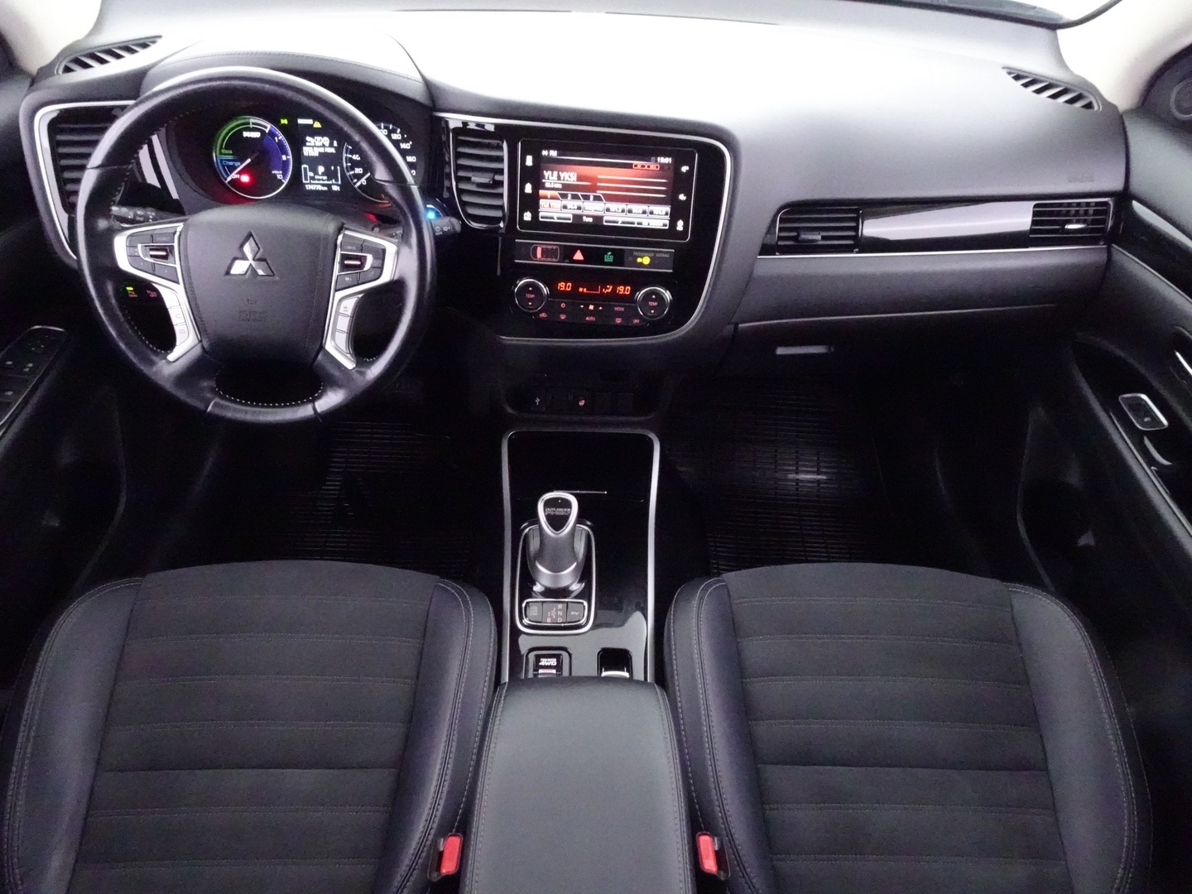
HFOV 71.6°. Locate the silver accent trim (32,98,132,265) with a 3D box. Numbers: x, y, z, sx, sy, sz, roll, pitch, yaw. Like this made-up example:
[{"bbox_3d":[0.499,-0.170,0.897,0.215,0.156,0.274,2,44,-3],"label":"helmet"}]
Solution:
[{"bbox_3d":[-0.588,-0.321,1.004,0.108,0.187,0.050,-2,25,-6],"label":"silver accent trim"}]

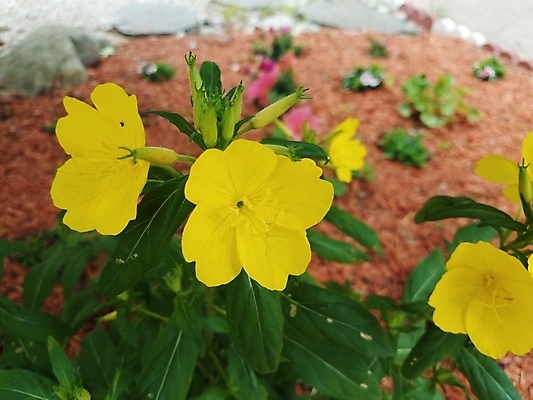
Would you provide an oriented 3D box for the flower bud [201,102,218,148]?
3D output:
[{"bbox_3d":[-0.026,-0.034,0.180,0.008,0.022,0.008,0,22,0],"label":"flower bud"}]

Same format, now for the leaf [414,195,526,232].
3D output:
[{"bbox_3d":[0.104,0.006,0.205,0.058,0.013,0.020,3,29,-9],"label":"leaf"}]

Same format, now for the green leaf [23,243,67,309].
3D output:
[{"bbox_3d":[-0.171,0.059,0.310,0.023,0.058,0.009,33,6,33],"label":"green leaf"}]

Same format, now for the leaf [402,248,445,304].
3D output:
[{"bbox_3d":[0.108,0.053,0.275,0.025,0.008,0.046,32,90,27],"label":"leaf"}]

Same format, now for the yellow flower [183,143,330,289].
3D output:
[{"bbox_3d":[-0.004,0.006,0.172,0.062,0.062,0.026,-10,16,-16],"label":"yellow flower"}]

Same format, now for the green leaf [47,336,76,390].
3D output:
[{"bbox_3d":[-0.128,0.102,0.250,0.013,0.036,0.007,-24,15,-1],"label":"green leaf"}]

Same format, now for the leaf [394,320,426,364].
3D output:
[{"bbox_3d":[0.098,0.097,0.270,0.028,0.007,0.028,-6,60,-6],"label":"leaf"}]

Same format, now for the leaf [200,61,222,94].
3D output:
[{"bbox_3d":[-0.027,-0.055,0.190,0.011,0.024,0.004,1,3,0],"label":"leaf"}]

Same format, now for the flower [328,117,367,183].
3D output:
[{"bbox_3d":[0.066,-0.042,0.330,0.024,0.046,0.038,0,32,38],"label":"flower"}]

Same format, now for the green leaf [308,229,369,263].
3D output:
[{"bbox_3d":[0.046,0.029,0.270,0.052,0.009,0.018,28,65,6],"label":"green leaf"}]

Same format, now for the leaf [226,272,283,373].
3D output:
[{"bbox_3d":[-0.005,0.056,0.190,0.025,0.009,0.053,-17,81,-4],"label":"leaf"}]

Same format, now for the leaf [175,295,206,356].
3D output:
[{"bbox_3d":[-0.048,0.079,0.250,0.014,0.040,0.008,-21,0,-1],"label":"leaf"}]

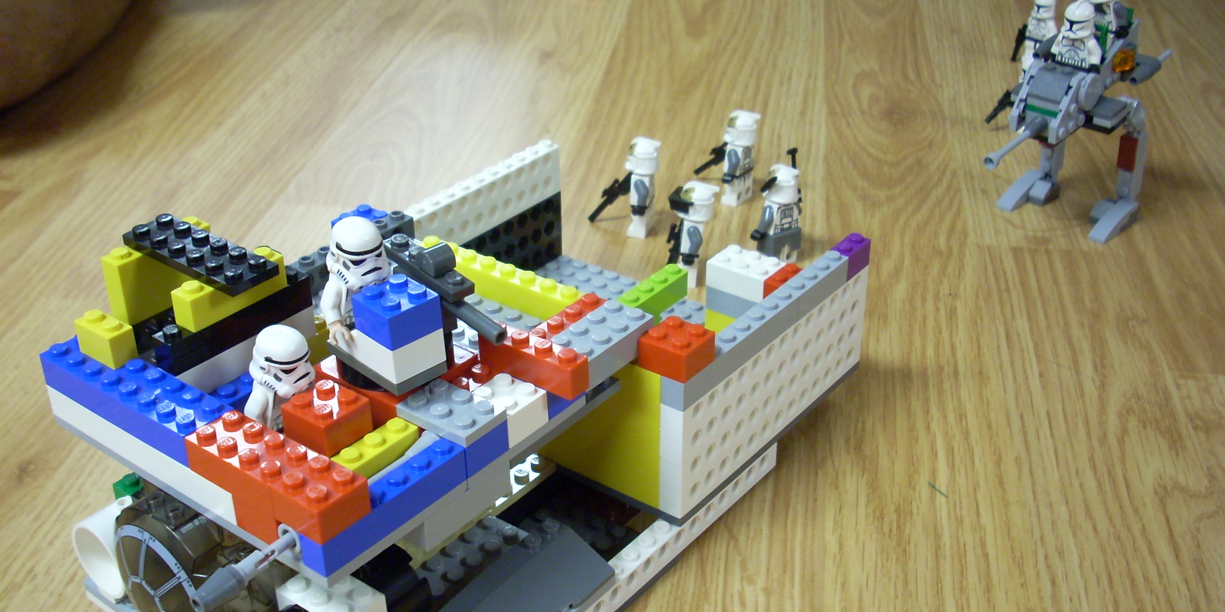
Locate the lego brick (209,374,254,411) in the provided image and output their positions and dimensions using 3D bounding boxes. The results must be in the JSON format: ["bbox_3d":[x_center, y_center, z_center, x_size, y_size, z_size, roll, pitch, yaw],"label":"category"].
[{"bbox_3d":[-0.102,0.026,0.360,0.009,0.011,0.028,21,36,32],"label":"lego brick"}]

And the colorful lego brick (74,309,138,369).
[{"bbox_3d":[-0.136,0.008,0.352,0.016,0.011,0.008,20,36,32],"label":"colorful lego brick"}]

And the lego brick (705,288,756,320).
[{"bbox_3d":[0.050,-0.003,0.480,0.028,0.010,0.016,20,36,32],"label":"lego brick"}]

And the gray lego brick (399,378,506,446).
[{"bbox_3d":[-0.042,0.027,0.343,0.024,0.005,0.016,21,36,32],"label":"gray lego brick"}]

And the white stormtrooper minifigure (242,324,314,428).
[{"bbox_3d":[-0.086,0.023,0.346,0.018,0.033,0.023,21,36,32],"label":"white stormtrooper minifigure"}]

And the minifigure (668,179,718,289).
[{"bbox_3d":[0.033,-0.031,0.544,0.022,0.044,0.025,8,31,15],"label":"minifigure"}]

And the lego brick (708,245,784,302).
[{"bbox_3d":[0.049,-0.012,0.475,0.024,0.011,0.016,21,36,32],"label":"lego brick"}]

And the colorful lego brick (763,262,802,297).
[{"bbox_3d":[0.056,-0.006,0.427,0.008,0.011,0.016,21,36,32],"label":"colorful lego brick"}]

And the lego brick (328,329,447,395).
[{"bbox_3d":[-0.060,0.009,0.343,0.016,0.013,0.032,-26,39,-38],"label":"lego brick"}]

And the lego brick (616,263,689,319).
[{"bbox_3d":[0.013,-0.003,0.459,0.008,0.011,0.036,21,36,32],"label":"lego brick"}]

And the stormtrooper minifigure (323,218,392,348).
[{"bbox_3d":[-0.065,-0.007,0.344,0.022,0.034,0.019,-27,38,-38],"label":"stormtrooper minifigure"}]

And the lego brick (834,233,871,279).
[{"bbox_3d":[0.080,-0.017,0.445,0.008,0.011,0.016,20,36,32],"label":"lego brick"}]

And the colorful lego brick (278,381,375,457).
[{"bbox_3d":[-0.072,0.028,0.336,0.016,0.011,0.016,21,36,32],"label":"colorful lego brick"}]

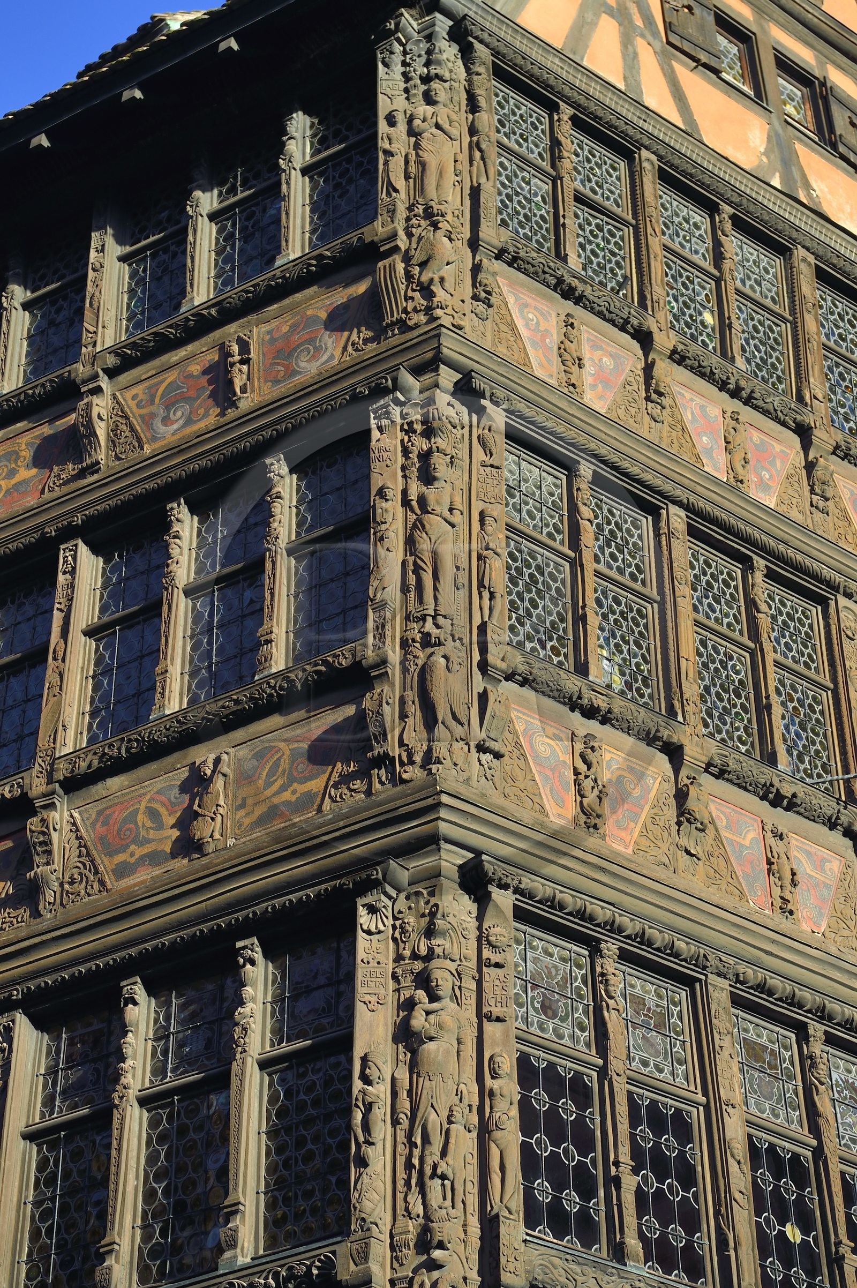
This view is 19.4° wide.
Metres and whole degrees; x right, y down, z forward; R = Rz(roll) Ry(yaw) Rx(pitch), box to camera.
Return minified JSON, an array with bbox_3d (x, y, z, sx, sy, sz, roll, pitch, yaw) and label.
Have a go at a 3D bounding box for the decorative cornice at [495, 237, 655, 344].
[{"bbox_3d":[0.880,-2.088,15.224,1.170,0.180,0.160,25,-43,-31],"label":"decorative cornice"}]

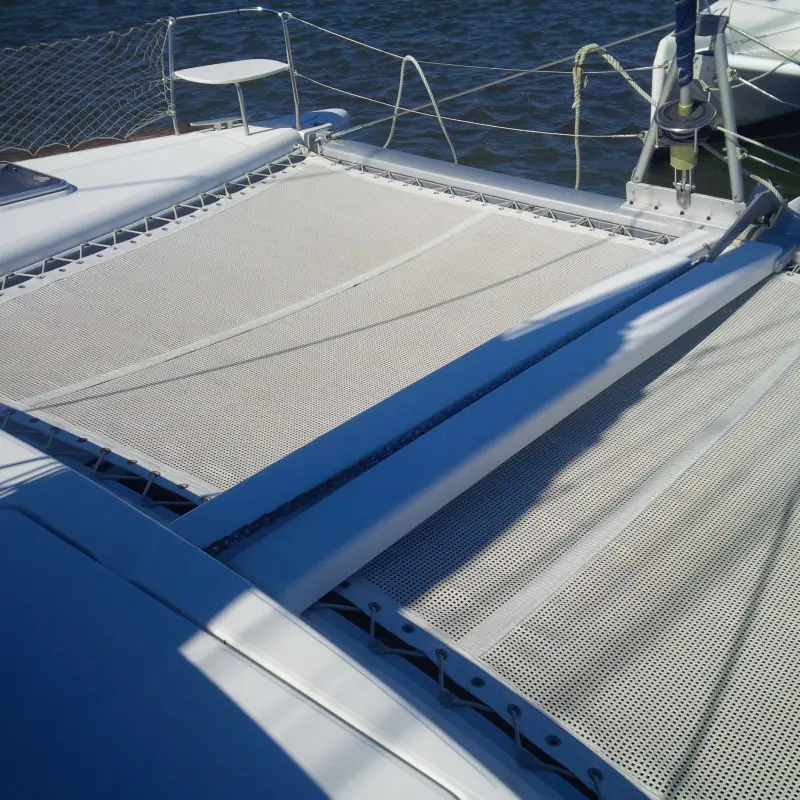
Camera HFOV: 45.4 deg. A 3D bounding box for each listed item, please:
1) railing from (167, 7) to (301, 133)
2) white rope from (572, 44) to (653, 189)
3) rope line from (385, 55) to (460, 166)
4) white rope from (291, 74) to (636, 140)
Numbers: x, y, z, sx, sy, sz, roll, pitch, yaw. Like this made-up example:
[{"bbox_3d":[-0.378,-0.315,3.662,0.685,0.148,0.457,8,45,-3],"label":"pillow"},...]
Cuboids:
[{"bbox_3d":[-0.921,-1.816,5.302,0.700,0.630,0.440,-6,30,-16],"label":"railing"},{"bbox_3d":[1.000,-1.284,4.456,0.380,0.680,0.140,21,33,30],"label":"white rope"},{"bbox_3d":[0.105,-1.527,5.027,0.490,0.540,0.140,21,33,30],"label":"rope line"},{"bbox_3d":[0.259,-1.473,4.852,2.020,0.110,0.050,19,32,27],"label":"white rope"}]

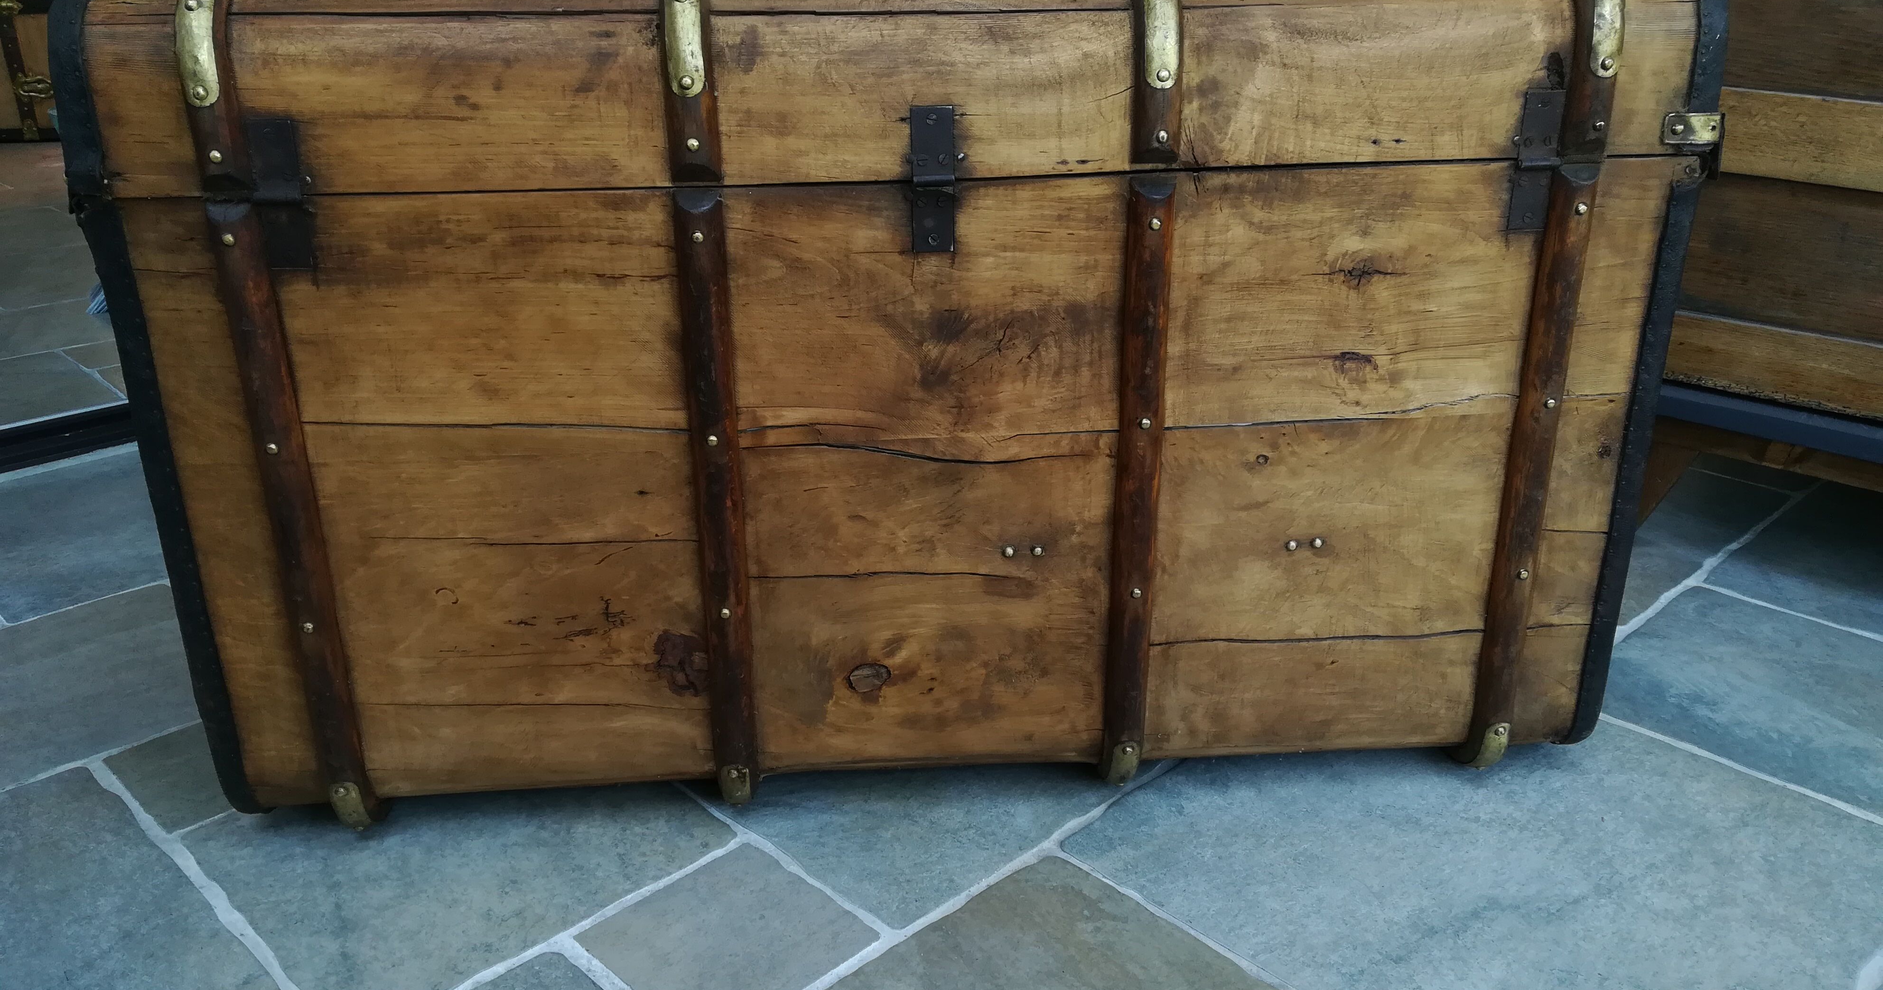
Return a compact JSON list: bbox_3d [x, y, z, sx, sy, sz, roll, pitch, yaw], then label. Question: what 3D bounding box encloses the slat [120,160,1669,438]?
[{"bbox_3d":[-0.010,-0.132,0.984,1.044,0.179,0.019,-2,22,-4],"label":"slat"}]

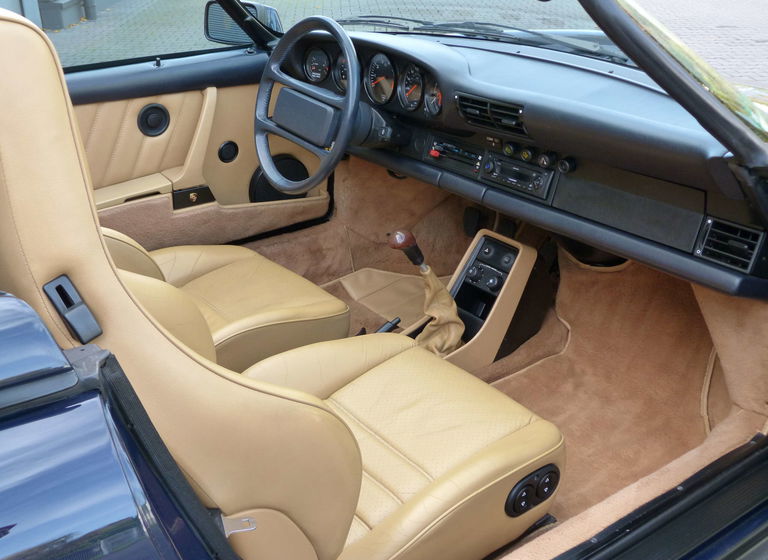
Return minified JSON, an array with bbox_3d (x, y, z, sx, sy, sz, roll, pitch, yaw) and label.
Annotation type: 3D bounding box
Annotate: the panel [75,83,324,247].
[{"bbox_3d":[-0.535,-0.230,2.061,1.000,0.415,0.110,-16,28,-34],"label":"panel"}]

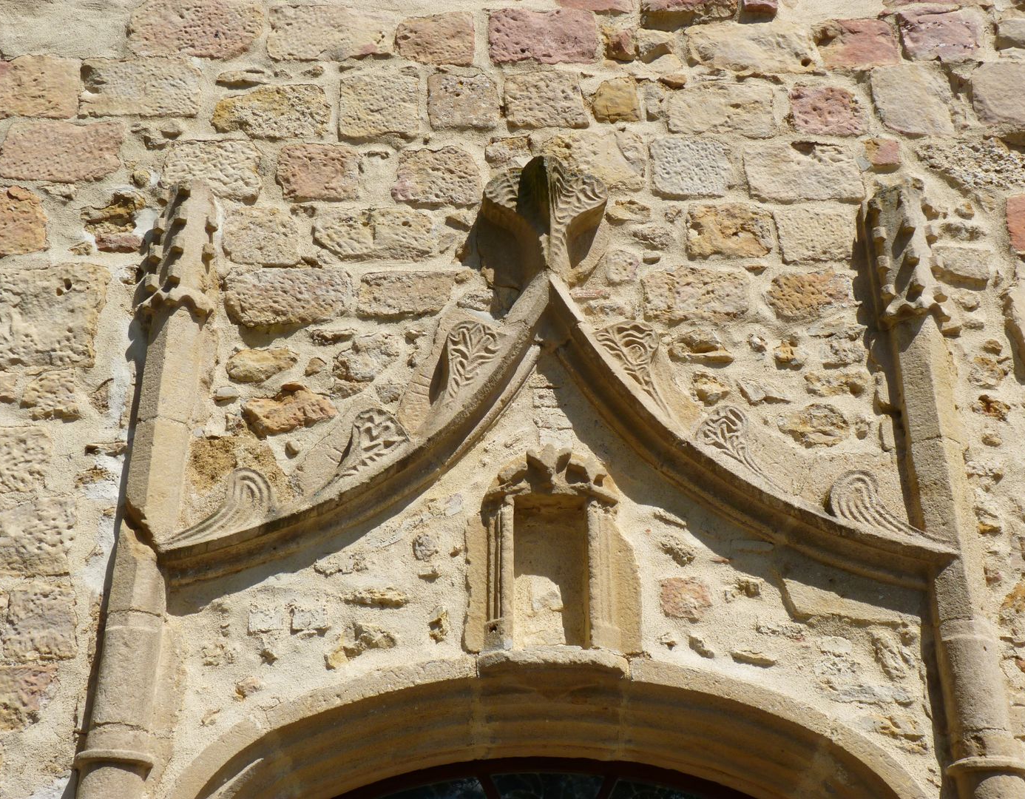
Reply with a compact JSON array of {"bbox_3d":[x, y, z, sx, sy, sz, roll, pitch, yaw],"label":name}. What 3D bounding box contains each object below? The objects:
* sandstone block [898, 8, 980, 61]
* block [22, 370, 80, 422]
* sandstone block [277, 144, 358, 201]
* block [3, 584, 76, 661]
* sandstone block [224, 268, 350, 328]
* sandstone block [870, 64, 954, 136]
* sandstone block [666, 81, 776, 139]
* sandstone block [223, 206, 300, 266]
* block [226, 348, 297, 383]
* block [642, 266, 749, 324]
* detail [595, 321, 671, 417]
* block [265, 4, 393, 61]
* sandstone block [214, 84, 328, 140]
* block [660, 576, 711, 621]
[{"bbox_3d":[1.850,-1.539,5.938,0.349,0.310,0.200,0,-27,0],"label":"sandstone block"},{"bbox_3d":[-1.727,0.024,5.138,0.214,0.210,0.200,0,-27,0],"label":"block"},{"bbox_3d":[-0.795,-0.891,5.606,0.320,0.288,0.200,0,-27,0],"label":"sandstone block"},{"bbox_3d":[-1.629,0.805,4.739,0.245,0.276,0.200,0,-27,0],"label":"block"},{"bbox_3d":[-0.780,-0.312,4.762,0.435,0.243,0.180,0,-27,0],"label":"sandstone block"},{"bbox_3d":[1.510,-1.081,5.214,0.300,0.348,0.220,0,-28,0],"label":"sandstone block"},{"bbox_3d":[0.779,-1.043,5.143,0.411,0.280,0.180,0,-27,0],"label":"sandstone block"},{"bbox_3d":[-0.893,-0.535,4.911,0.266,0.255,0.200,0,-28,0],"label":"sandstone block"},{"bbox_3d":[-0.843,-0.085,4.616,0.238,0.138,0.130,0,-27,0],"label":"block"},{"bbox_3d":[0.634,-0.320,4.766,0.372,0.233,0.180,0,-27,0],"label":"block"},{"bbox_3d":[0.393,-0.077,4.465,0.247,0.359,0.110,0,-27,0],"label":"detail"},{"bbox_3d":[-0.706,-1.377,5.383,0.491,0.292,0.240,0,-28,0],"label":"block"},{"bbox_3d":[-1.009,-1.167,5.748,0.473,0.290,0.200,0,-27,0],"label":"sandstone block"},{"bbox_3d":[0.535,0.647,4.246,0.159,0.143,0.140,0,-28,0],"label":"block"}]

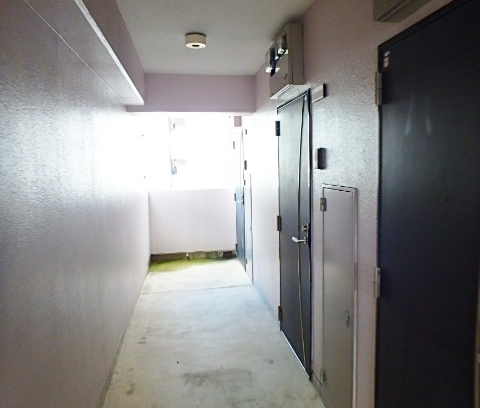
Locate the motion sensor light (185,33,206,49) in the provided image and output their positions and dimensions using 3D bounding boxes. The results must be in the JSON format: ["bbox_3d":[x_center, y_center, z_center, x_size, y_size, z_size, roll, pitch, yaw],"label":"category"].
[{"bbox_3d":[-0.331,-1.228,2.919,0.158,0.075,0.158,-2,6,-8],"label":"motion sensor light"}]

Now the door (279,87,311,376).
[{"bbox_3d":[0.416,0.196,3.026,0.055,1.958,0.818,-2,6,-8],"label":"door"}]

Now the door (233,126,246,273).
[{"bbox_3d":[-0.002,-0.073,5.806,0.055,1.958,0.855,-2,6,-8],"label":"door"}]

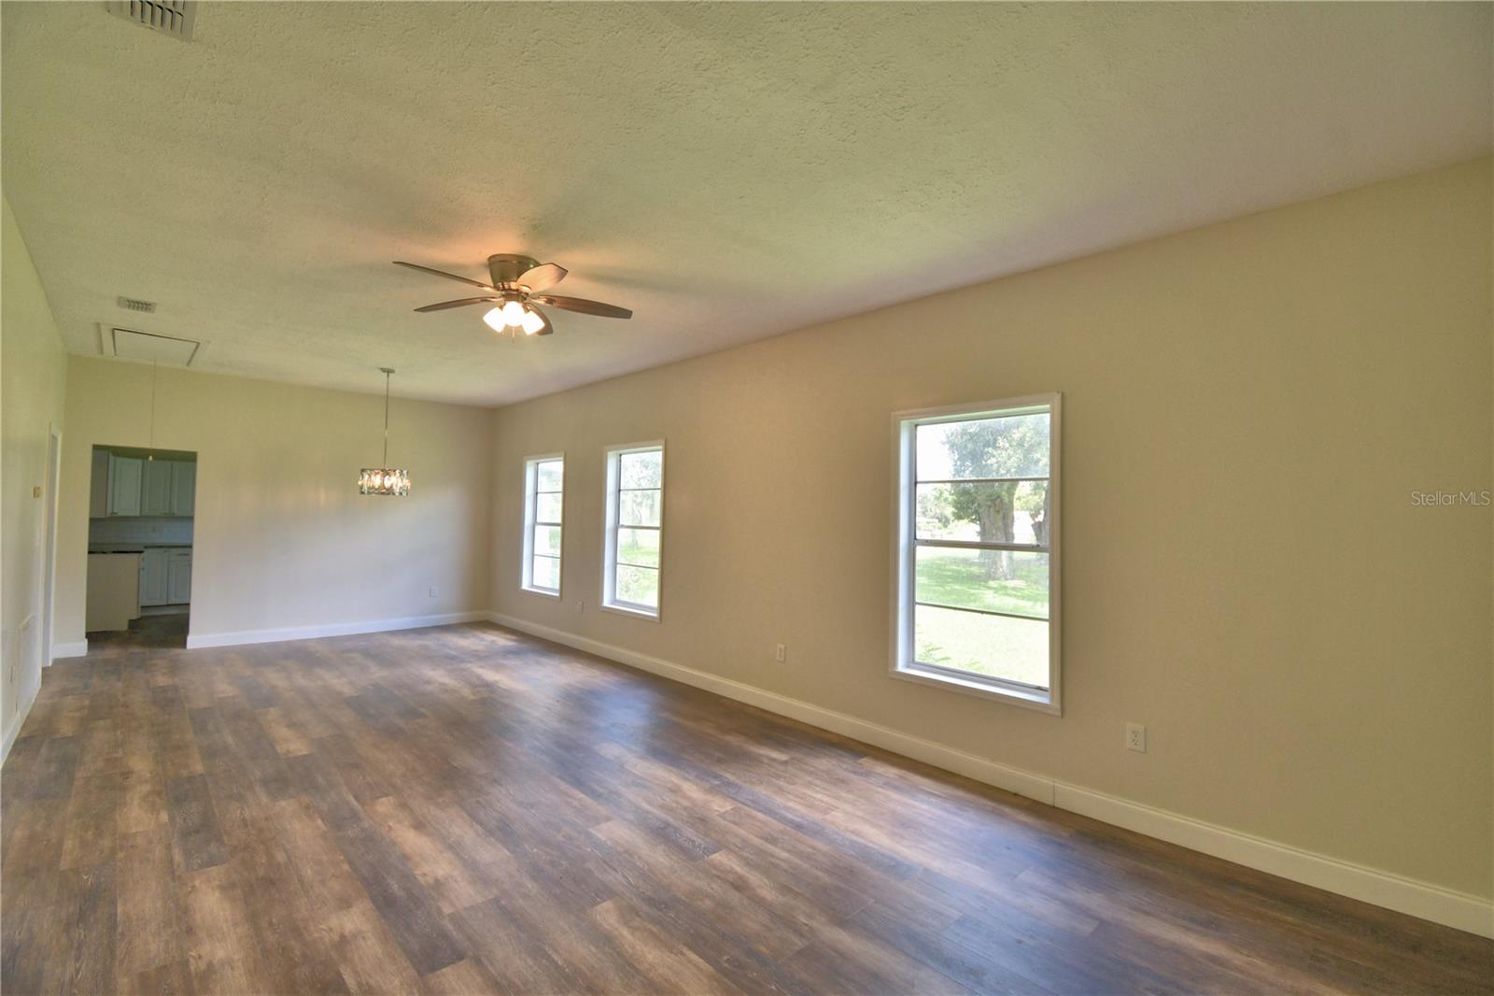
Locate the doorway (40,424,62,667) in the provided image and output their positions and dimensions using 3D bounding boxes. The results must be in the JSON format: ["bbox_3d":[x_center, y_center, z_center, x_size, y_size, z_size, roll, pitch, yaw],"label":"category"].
[{"bbox_3d":[-6.038,0.485,5.313,1.020,2.080,0.130,-1,-2,45],"label":"doorway"}]

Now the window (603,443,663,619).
[{"bbox_3d":[-1.108,0.311,6.177,0.990,1.670,0.130,-1,-2,45],"label":"window"}]

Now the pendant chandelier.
[{"bbox_3d":[-3.664,-0.660,6.331,0.460,1.270,0.460,-1,-2,45],"label":"pendant chandelier"}]

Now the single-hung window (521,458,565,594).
[{"bbox_3d":[-2.419,0.322,7.485,0.980,1.660,0.130,-1,-2,45],"label":"single-hung window"}]

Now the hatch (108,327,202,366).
[{"bbox_3d":[-5.408,-1.355,5.686,1.330,0.040,0.540,-1,-2,45],"label":"hatch"}]

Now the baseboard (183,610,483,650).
[{"bbox_3d":[-4.621,1.547,7.382,3.000,0.140,0.020,3,-2,-38],"label":"baseboard"}]

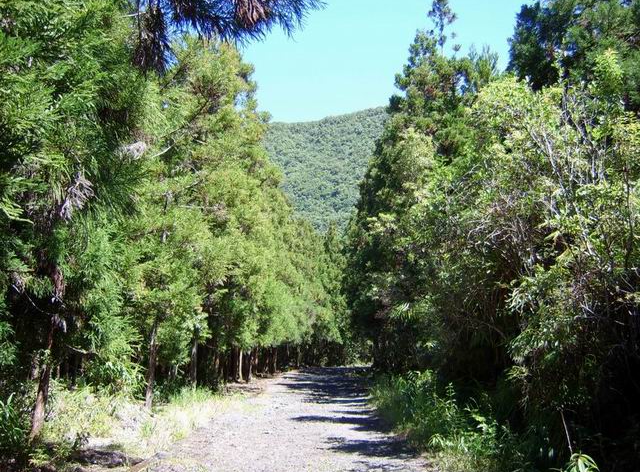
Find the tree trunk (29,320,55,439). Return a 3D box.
[{"bbox_3d":[-4.500,2.310,9.300,0.210,1.950,0.210,0,-12,0],"label":"tree trunk"}]

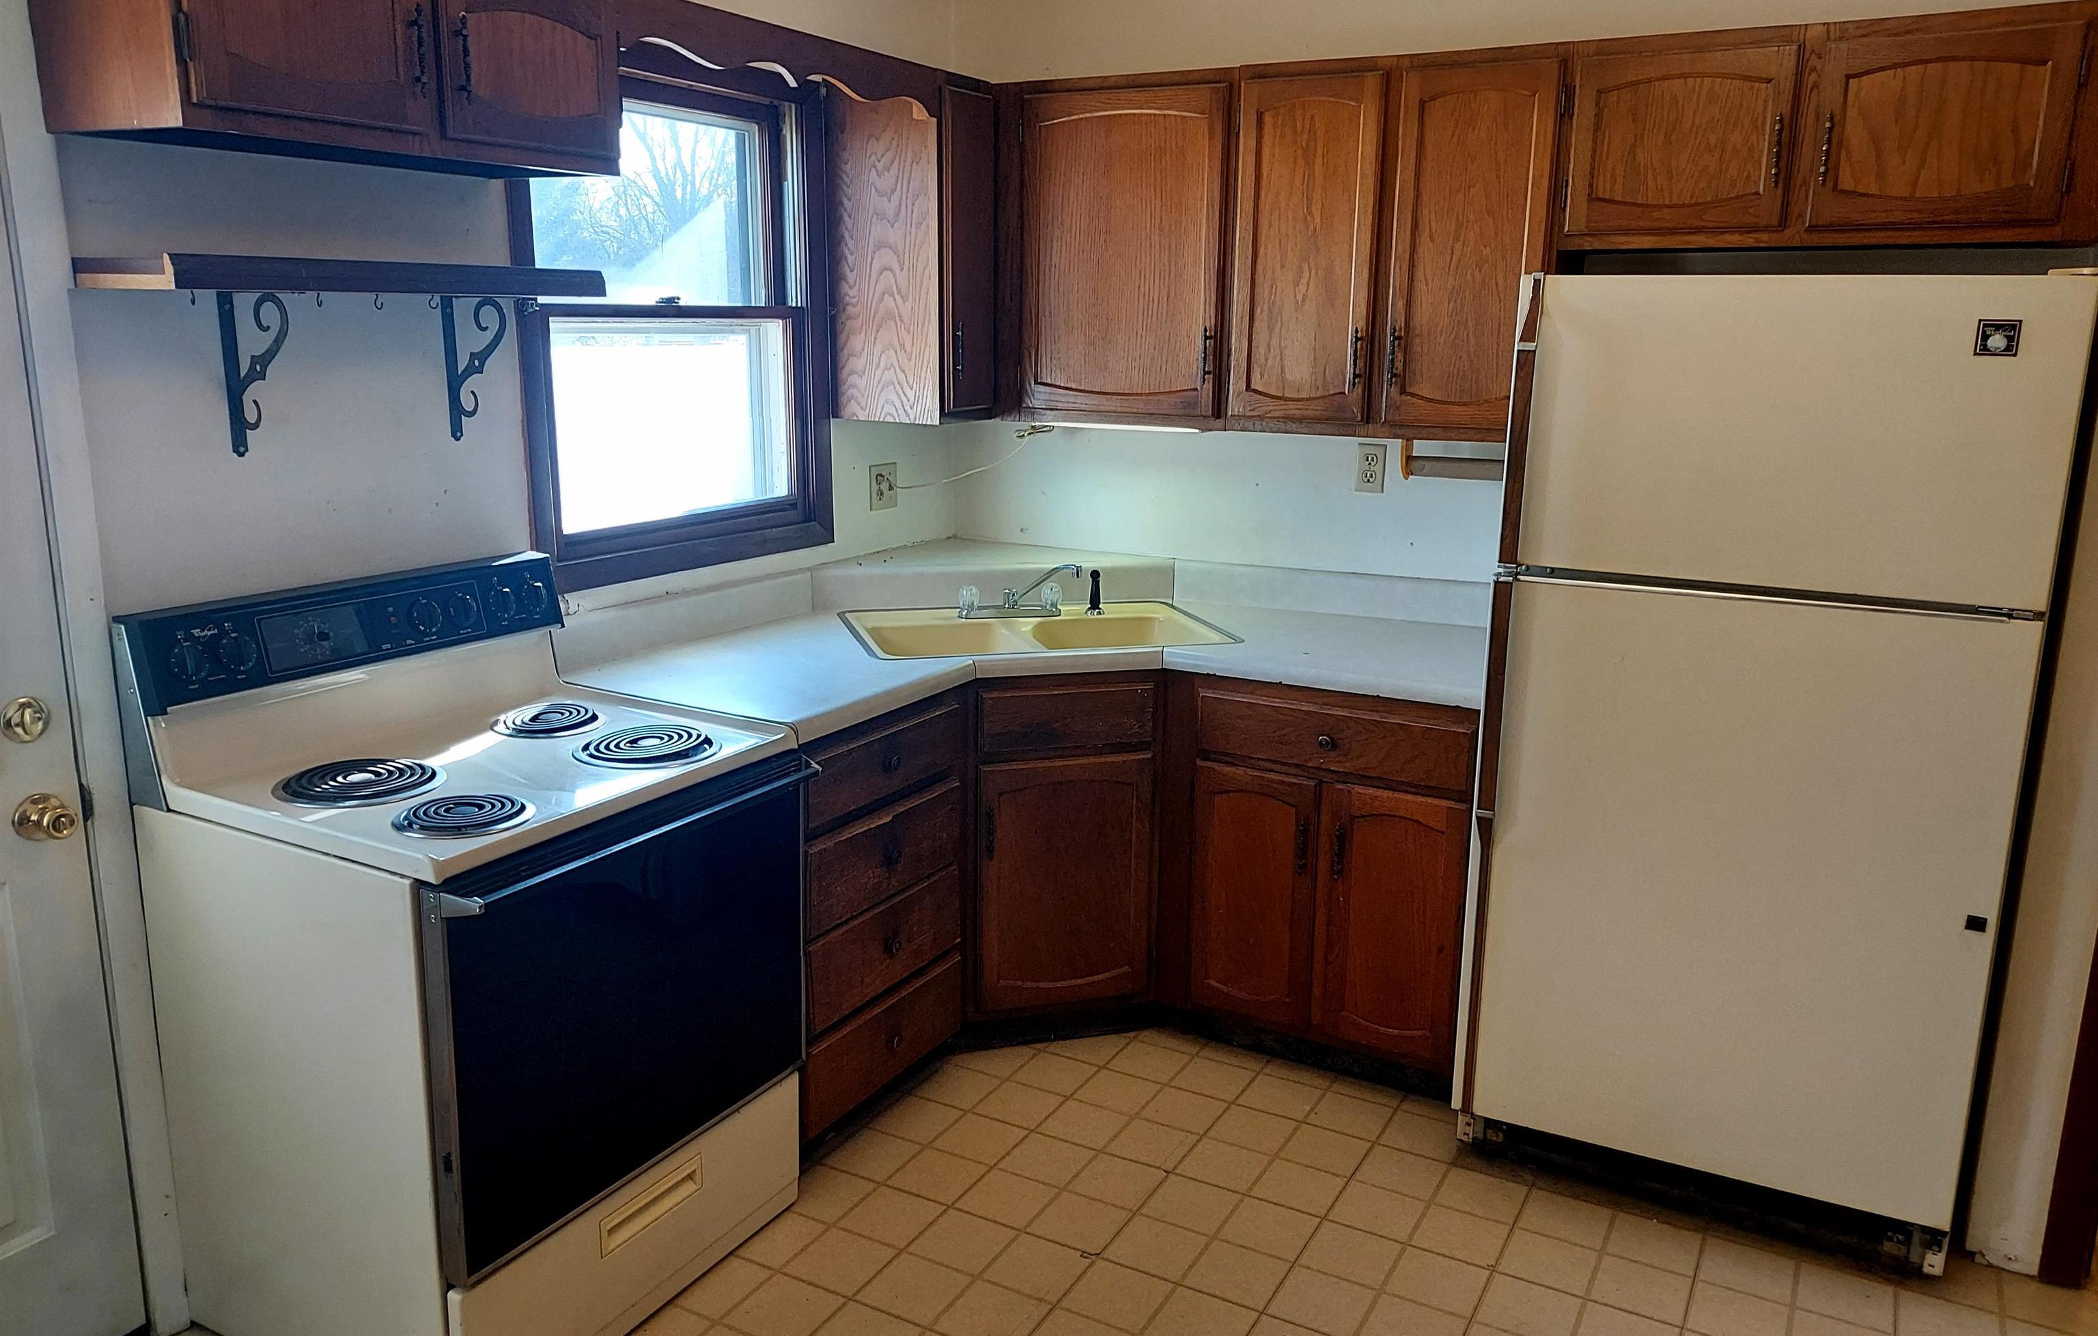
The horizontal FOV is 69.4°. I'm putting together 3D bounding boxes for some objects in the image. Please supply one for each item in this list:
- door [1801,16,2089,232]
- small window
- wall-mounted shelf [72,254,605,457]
[{"bbox_3d":[1.554,-0.936,2.642,0.390,0.319,0.028,8,14,28],"label":"door"},{"bbox_3d":[-0.774,-0.731,3.176,0.095,1.036,0.914,8,14,28],"label":"small window"},{"bbox_3d":[-1.066,-0.488,2.399,0.235,0.290,0.773,8,14,28],"label":"wall-mounted shelf"}]

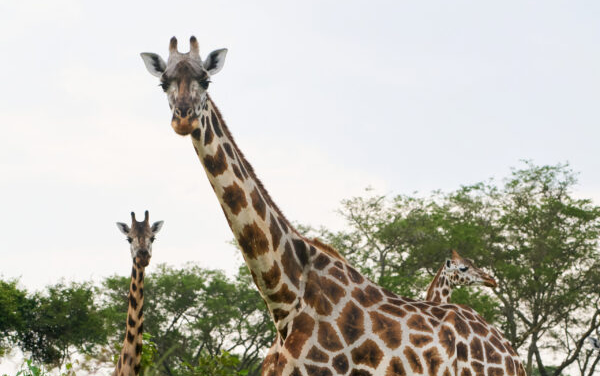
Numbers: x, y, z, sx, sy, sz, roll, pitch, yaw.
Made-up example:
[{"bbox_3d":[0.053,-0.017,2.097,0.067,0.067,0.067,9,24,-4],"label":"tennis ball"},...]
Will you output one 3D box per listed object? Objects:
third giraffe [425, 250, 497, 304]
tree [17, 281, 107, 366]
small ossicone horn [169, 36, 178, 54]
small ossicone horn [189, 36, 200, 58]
[{"bbox_3d":[0.954,2.361,34.000,2.100,3.400,0.600,0,-4,0],"label":"third giraffe"},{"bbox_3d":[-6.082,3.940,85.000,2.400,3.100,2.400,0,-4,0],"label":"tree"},{"bbox_3d":[-0.824,-0.928,21.700,0.065,0.125,0.070,0,-4,0],"label":"small ossicone horn"},{"bbox_3d":[-0.687,-0.915,21.700,0.075,0.140,0.075,0,-4,0],"label":"small ossicone horn"}]

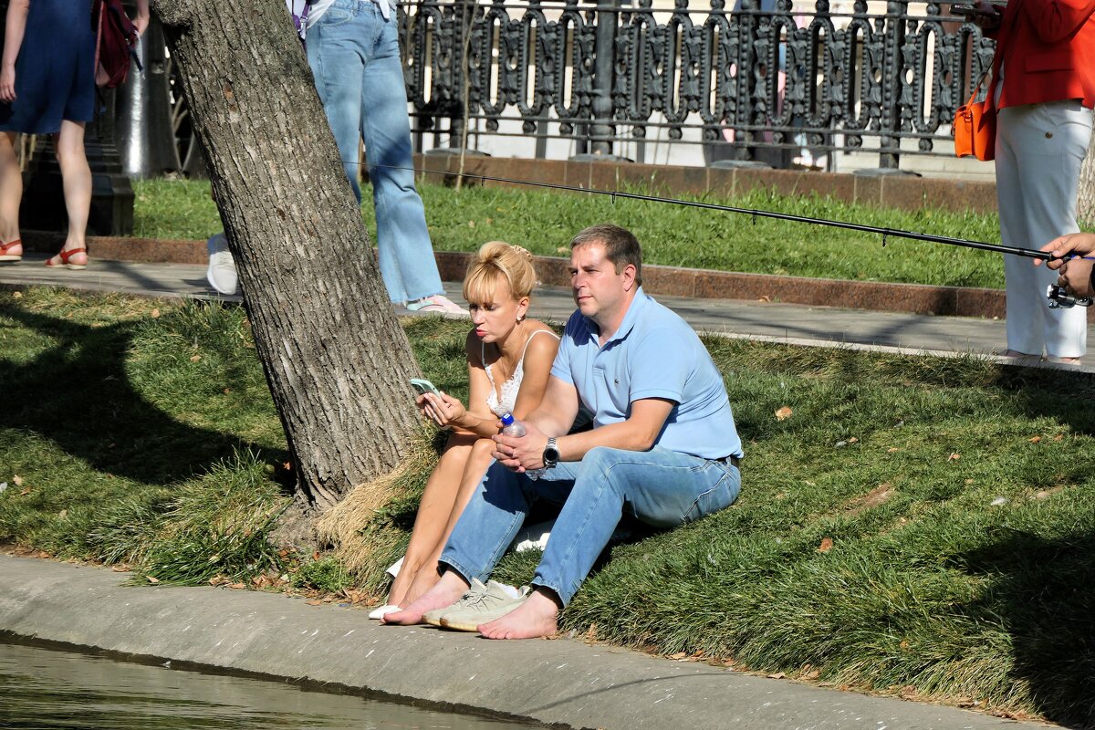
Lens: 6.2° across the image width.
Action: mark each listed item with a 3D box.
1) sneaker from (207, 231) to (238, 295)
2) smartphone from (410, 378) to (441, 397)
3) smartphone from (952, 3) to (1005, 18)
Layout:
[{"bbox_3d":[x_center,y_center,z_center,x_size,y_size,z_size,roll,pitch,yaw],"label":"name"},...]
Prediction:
[{"bbox_3d":[-1.128,-0.354,35.000,0.105,0.125,0.270,-3,37,-5],"label":"sneaker"},{"bbox_3d":[-0.311,0.090,27.100,0.075,0.011,0.150,3,-43,47],"label":"smartphone"},{"bbox_3d":[1.349,-1.116,31.700,0.158,0.010,0.075,11,-12,3],"label":"smartphone"}]

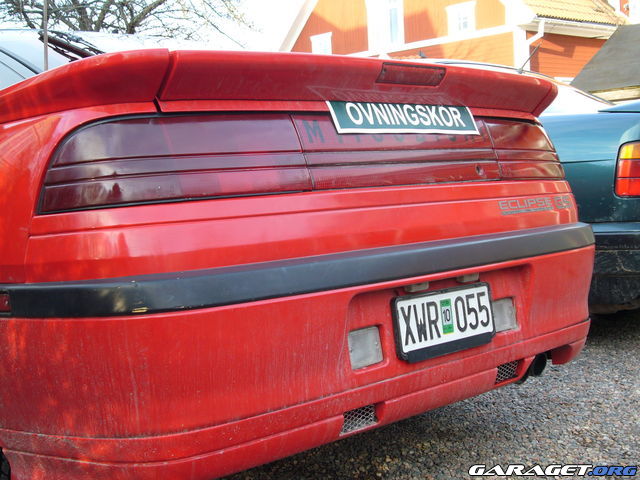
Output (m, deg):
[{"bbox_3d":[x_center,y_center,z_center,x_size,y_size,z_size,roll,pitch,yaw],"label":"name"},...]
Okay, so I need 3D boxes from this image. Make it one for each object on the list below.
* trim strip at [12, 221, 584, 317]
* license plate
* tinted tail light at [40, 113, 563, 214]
[{"bbox_3d":[0.186,0.029,1.917,1.660,0.090,0.370,-6,7,-41],"label":"trim strip"},{"bbox_3d":[0.277,0.174,1.830,0.312,0.128,0.020,-6,-2,-41],"label":"license plate"},{"bbox_3d":[0.158,-0.192,1.923,1.550,0.190,0.210,-6,7,-41],"label":"tinted tail light"}]

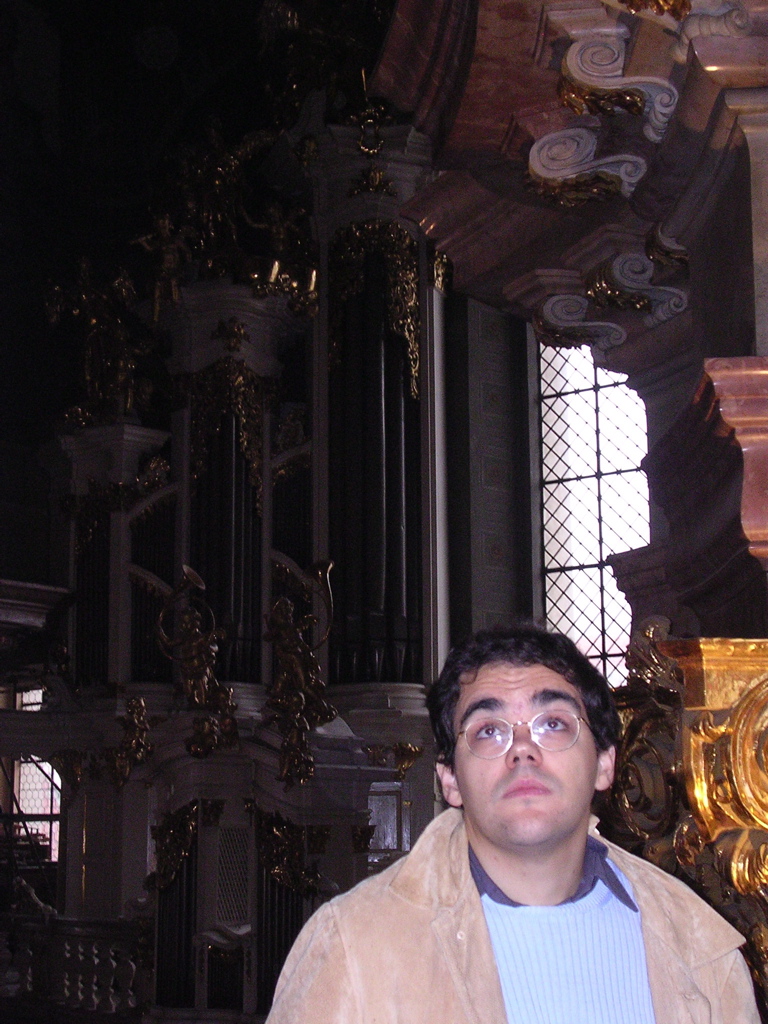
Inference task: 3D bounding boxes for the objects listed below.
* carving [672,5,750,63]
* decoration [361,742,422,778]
[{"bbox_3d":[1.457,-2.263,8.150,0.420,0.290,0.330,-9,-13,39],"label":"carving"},{"bbox_3d":[0.082,2.479,17.700,0.580,0.360,0.320,0,-10,-5],"label":"decoration"}]

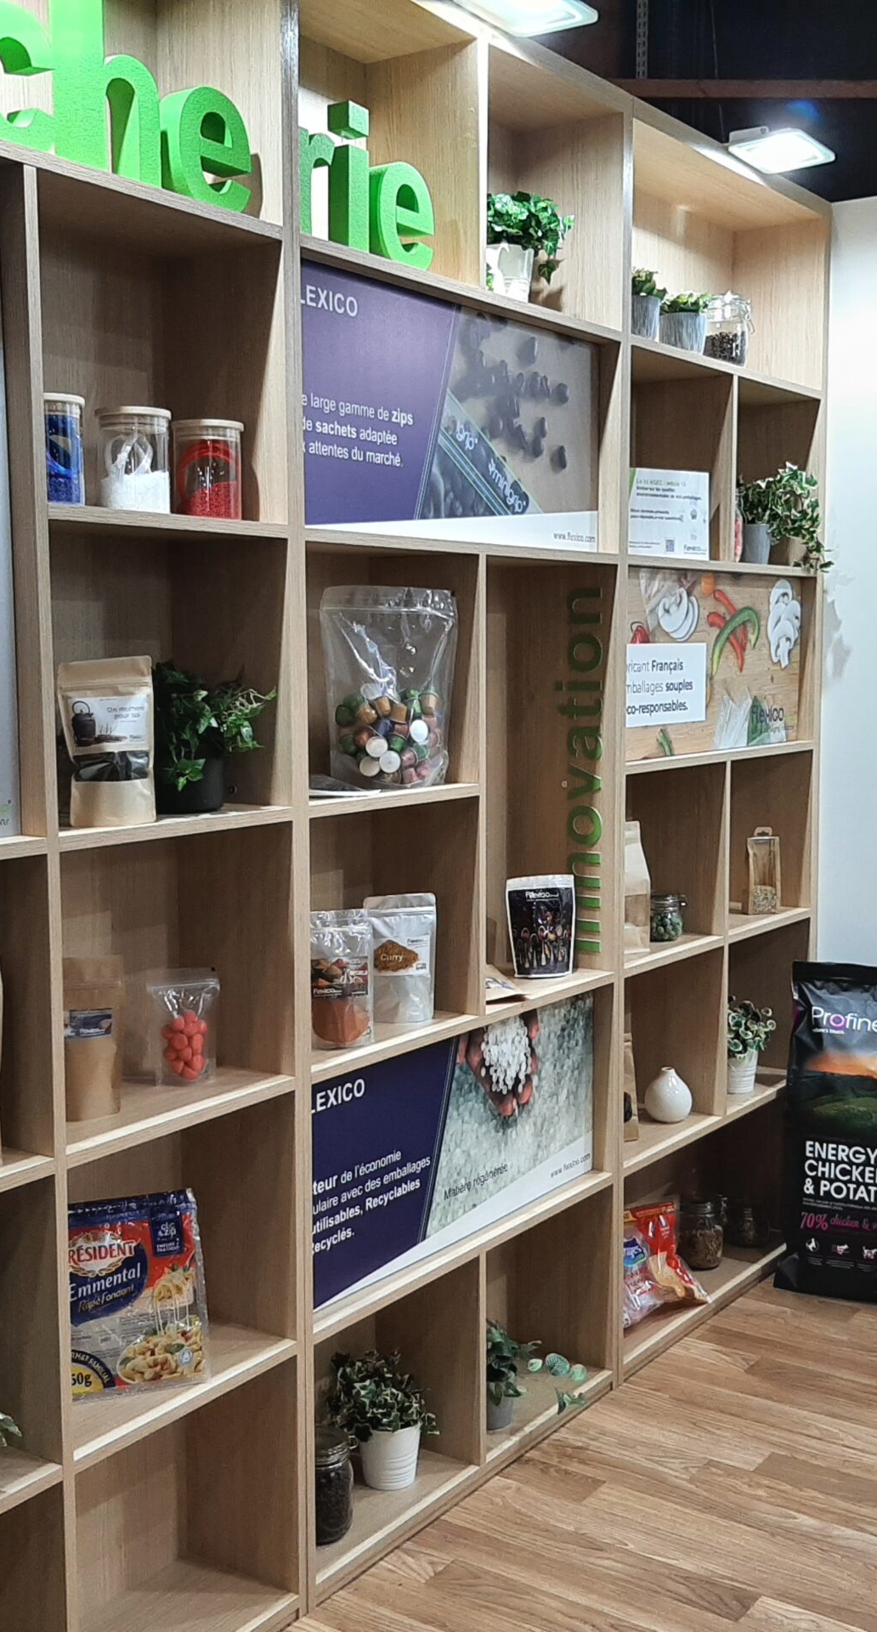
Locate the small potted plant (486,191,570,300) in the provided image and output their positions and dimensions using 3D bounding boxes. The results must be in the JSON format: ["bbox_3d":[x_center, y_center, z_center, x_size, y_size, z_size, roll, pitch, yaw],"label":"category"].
[{"bbox_3d":[0.116,-1.029,3.019,0.210,0.210,0.234,4,8,36],"label":"small potted plant"}]

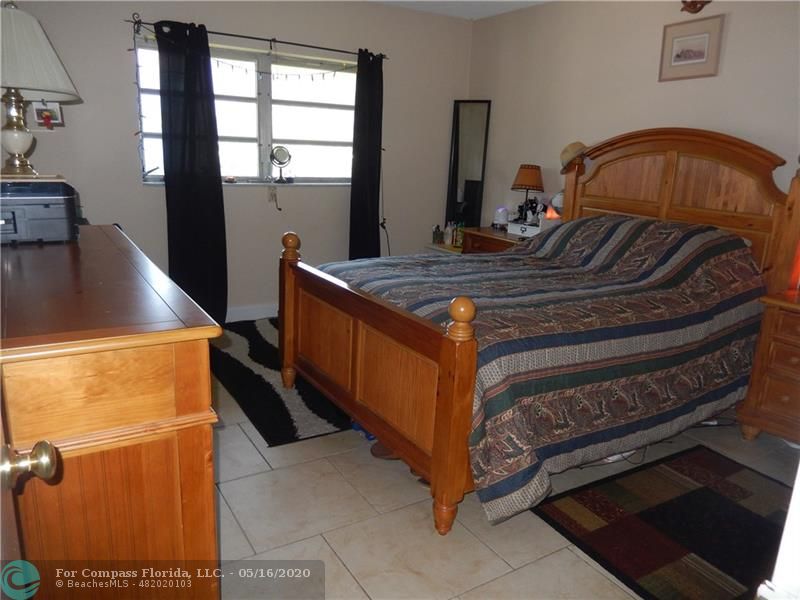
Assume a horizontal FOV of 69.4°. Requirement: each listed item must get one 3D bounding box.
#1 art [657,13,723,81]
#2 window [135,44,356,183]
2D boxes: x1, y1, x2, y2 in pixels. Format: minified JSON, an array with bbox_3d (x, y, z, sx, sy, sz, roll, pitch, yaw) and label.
[{"bbox_3d":[1.704,-1.463,3.386,0.025,0.320,0.371,-6,15,-31],"label":"art"},{"bbox_3d":[-1.011,-1.343,4.300,1.699,0.927,0.110,-6,15,-31],"label":"window"}]

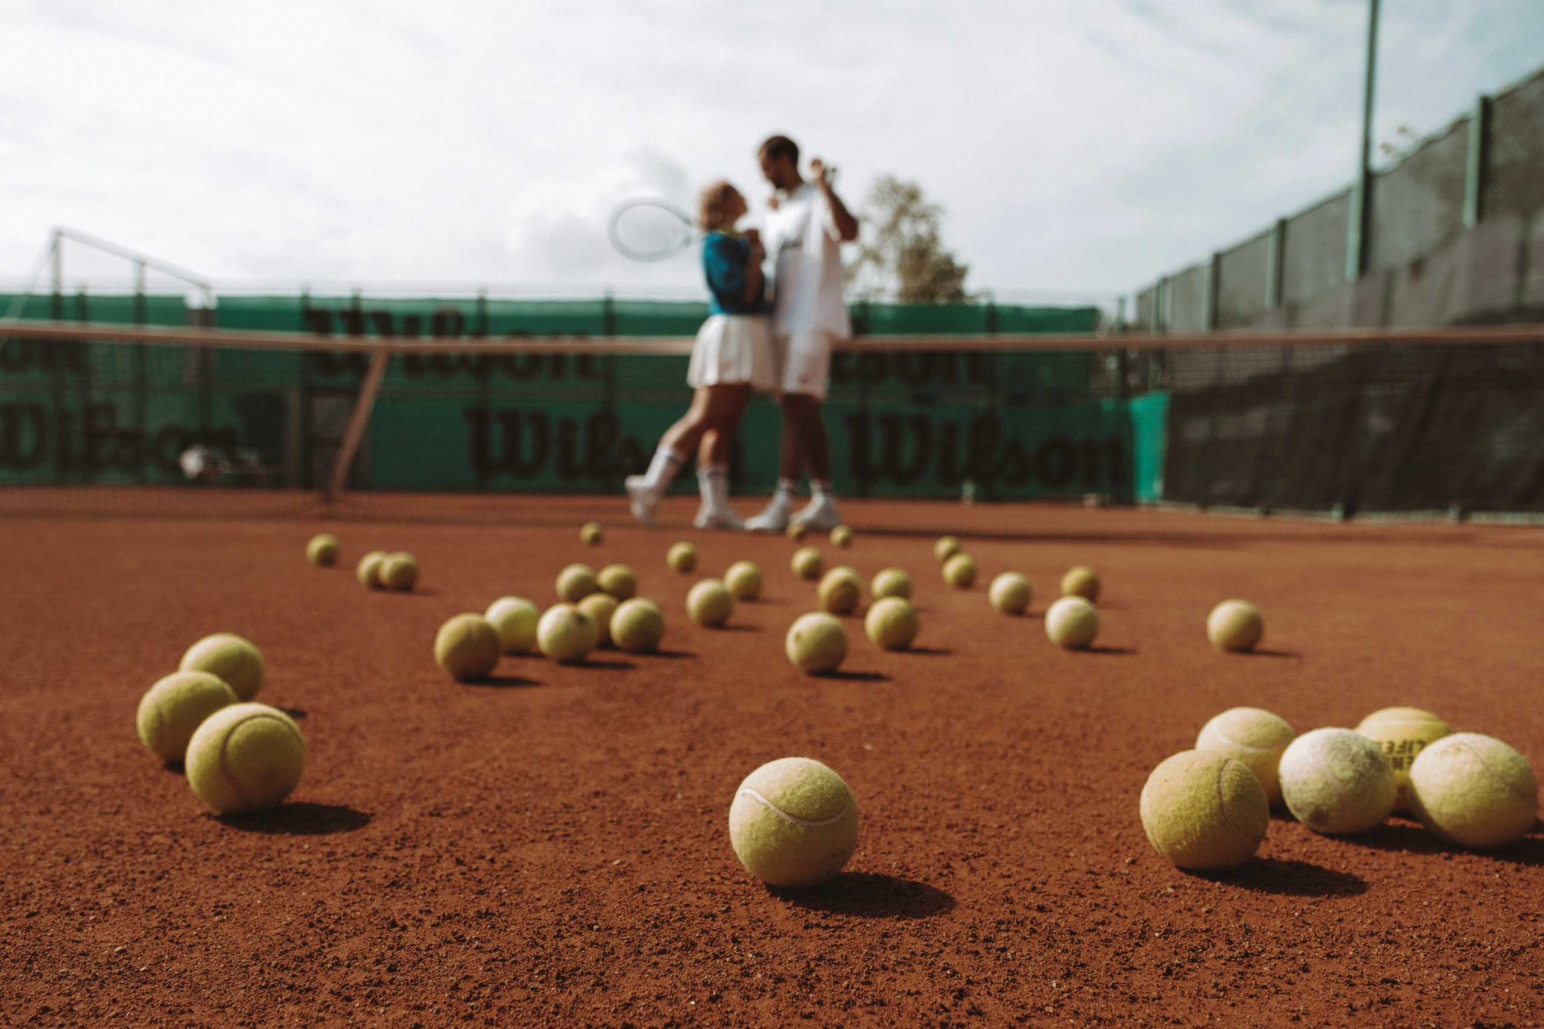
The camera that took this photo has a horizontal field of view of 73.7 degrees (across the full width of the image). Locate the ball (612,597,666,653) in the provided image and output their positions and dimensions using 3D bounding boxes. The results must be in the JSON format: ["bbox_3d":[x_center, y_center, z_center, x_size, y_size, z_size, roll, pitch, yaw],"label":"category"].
[{"bbox_3d":[-0.165,0.136,1.269,0.067,0.067,0.067,1,2,0],"label":"ball"}]

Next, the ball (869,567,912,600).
[{"bbox_3d":[0.191,0.119,1.632,0.067,0.067,0.067,1,2,0],"label":"ball"}]

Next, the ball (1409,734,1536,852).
[{"bbox_3d":[0.434,0.170,0.636,0.067,0.067,0.067,1,2,0],"label":"ball"}]

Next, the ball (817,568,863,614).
[{"bbox_3d":[0.108,0.118,1.630,0.067,0.067,0.067,1,2,0],"label":"ball"}]

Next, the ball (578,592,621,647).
[{"bbox_3d":[-0.216,0.134,1.298,0.067,0.067,0.067,1,2,0],"label":"ball"}]

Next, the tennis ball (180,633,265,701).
[{"bbox_3d":[-0.500,0.142,0.938,0.067,0.067,0.067,1,2,0],"label":"tennis ball"}]

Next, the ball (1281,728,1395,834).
[{"bbox_3d":[0.358,0.169,0.652,0.067,0.067,0.067,1,2,0],"label":"ball"}]

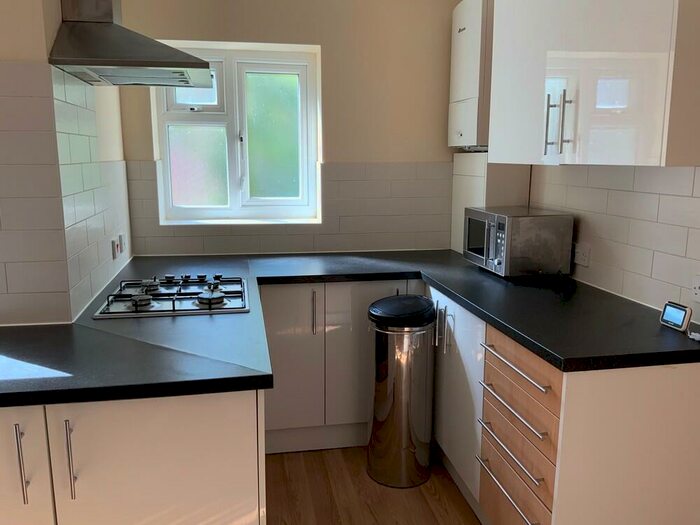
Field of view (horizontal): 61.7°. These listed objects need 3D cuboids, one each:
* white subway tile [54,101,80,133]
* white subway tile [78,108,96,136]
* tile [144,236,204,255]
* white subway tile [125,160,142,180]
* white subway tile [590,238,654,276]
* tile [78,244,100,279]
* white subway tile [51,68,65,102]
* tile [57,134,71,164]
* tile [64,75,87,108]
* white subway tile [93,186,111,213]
[{"bbox_3d":[-0.937,-0.477,1.935,0.010,0.100,0.297,-2,11,-12],"label":"white subway tile"},{"bbox_3d":[-1.004,-0.534,2.243,0.009,0.100,0.300,-2,11,-11],"label":"white subway tile"},{"bbox_3d":[-0.948,-0.087,3.180,0.300,0.100,0.010,-2,11,-11],"label":"tile"},{"bbox_3d":[-1.127,-0.480,3.072,0.079,0.100,0.010,-2,10,-9],"label":"white subway tile"},{"bbox_3d":[1.089,-0.022,2.320,0.010,0.100,0.330,-2,11,-11],"label":"white subway tile"},{"bbox_3d":[-0.971,-0.008,2.174,0.010,0.100,0.310,-2,11,-12],"label":"tile"},{"bbox_3d":[-0.926,-0.567,1.855,0.010,0.100,0.141,-2,11,-11],"label":"white subway tile"},{"bbox_3d":[-0.922,-0.365,1.882,0.010,0.100,0.149,-2,11,-12],"label":"tile"},{"bbox_3d":[-0.968,-0.604,2.063,0.010,0.100,0.304,-2,11,-12],"label":"tile"},{"bbox_3d":[-1.036,-0.262,2.443,0.009,0.100,0.300,-2,11,-11],"label":"white subway tile"}]

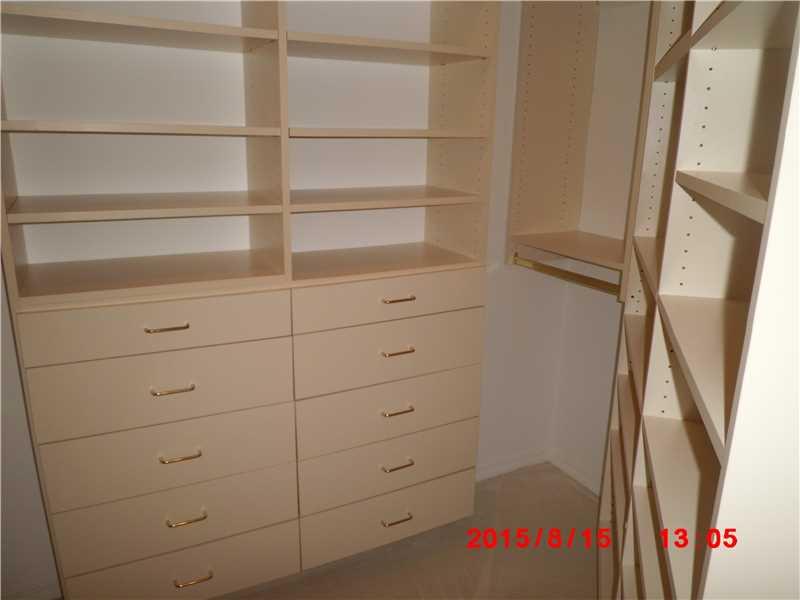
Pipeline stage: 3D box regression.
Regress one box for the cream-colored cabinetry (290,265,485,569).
[{"bbox_3d":[-0.103,0.317,2.020,0.628,0.912,0.383,-7,18,-26],"label":"cream-colored cabinetry"}]

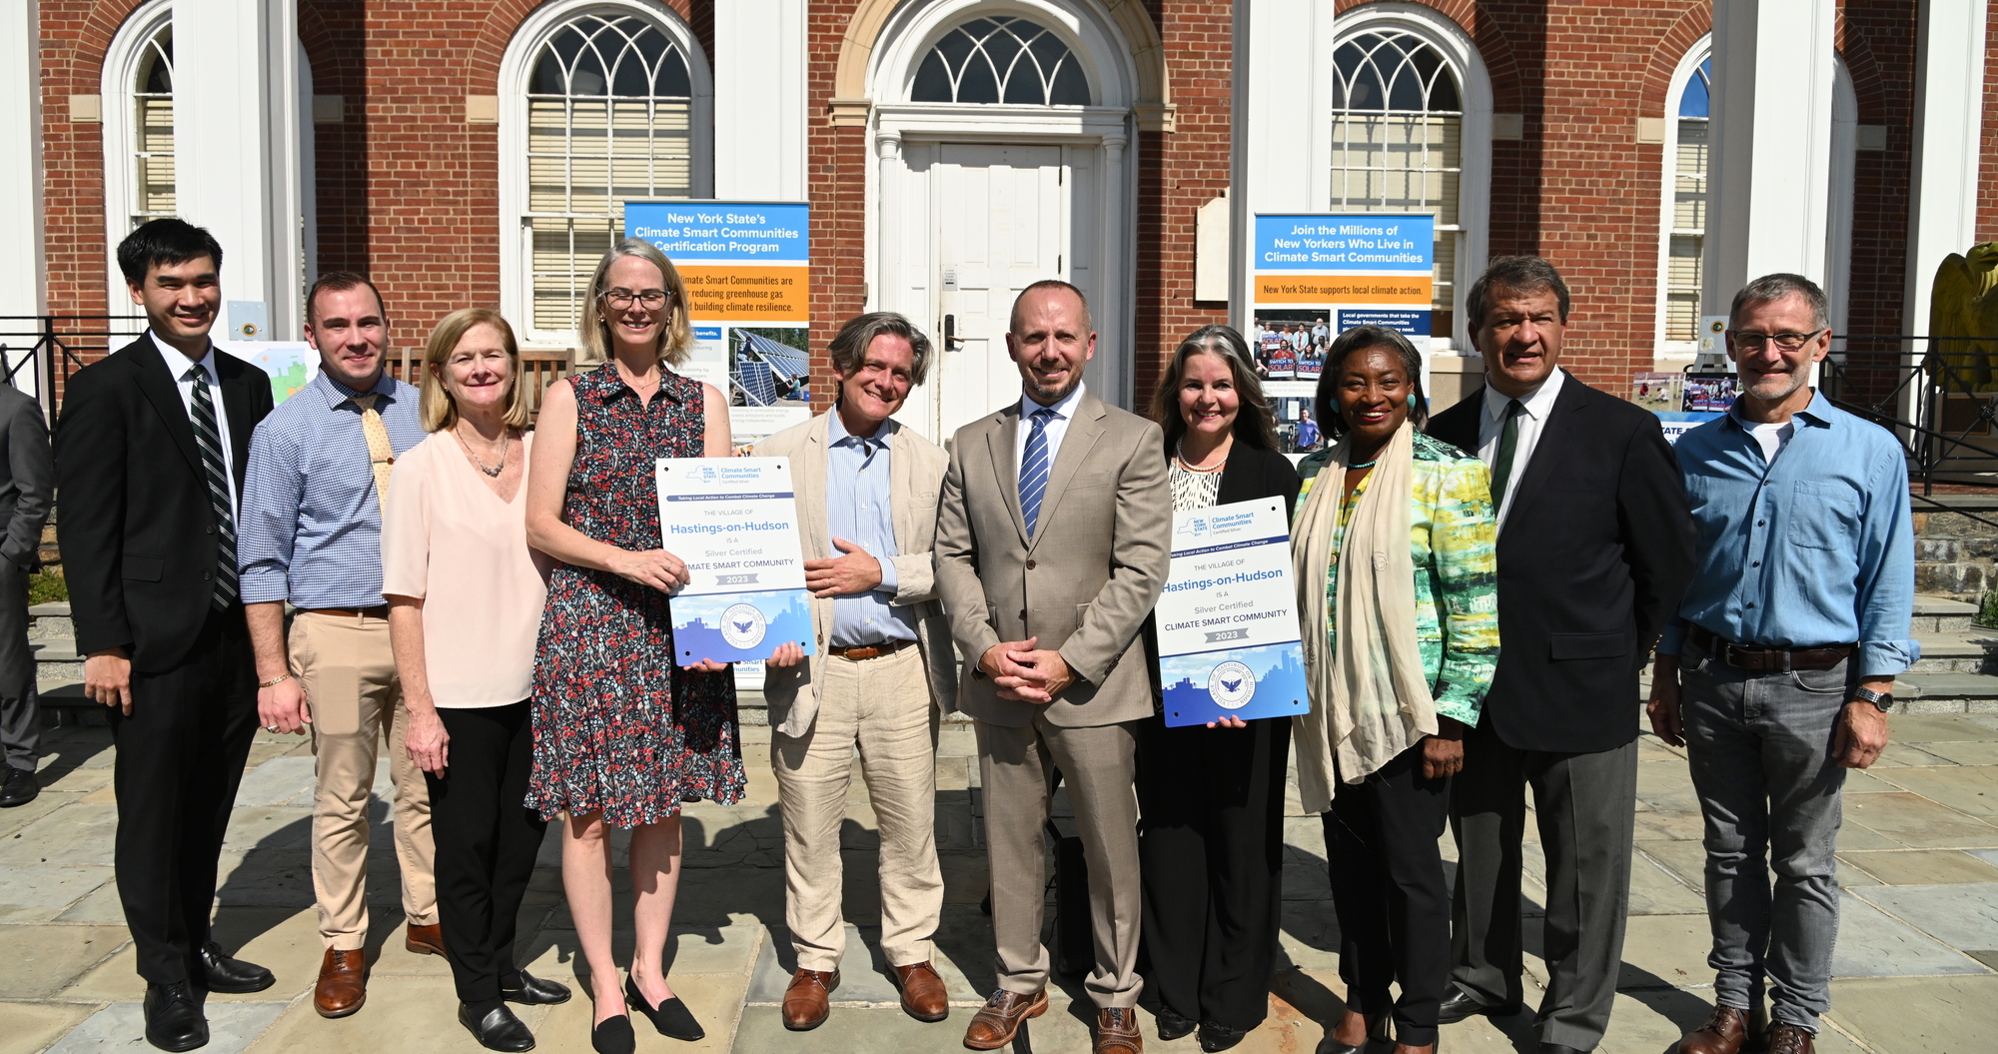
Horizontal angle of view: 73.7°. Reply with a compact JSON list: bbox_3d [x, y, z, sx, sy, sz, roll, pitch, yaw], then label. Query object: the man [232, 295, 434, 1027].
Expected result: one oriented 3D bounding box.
[{"bbox_3d":[-1.584,0.253,3.215,0.500,1.706,0.380,-3,6,-38],"label":"man"}]

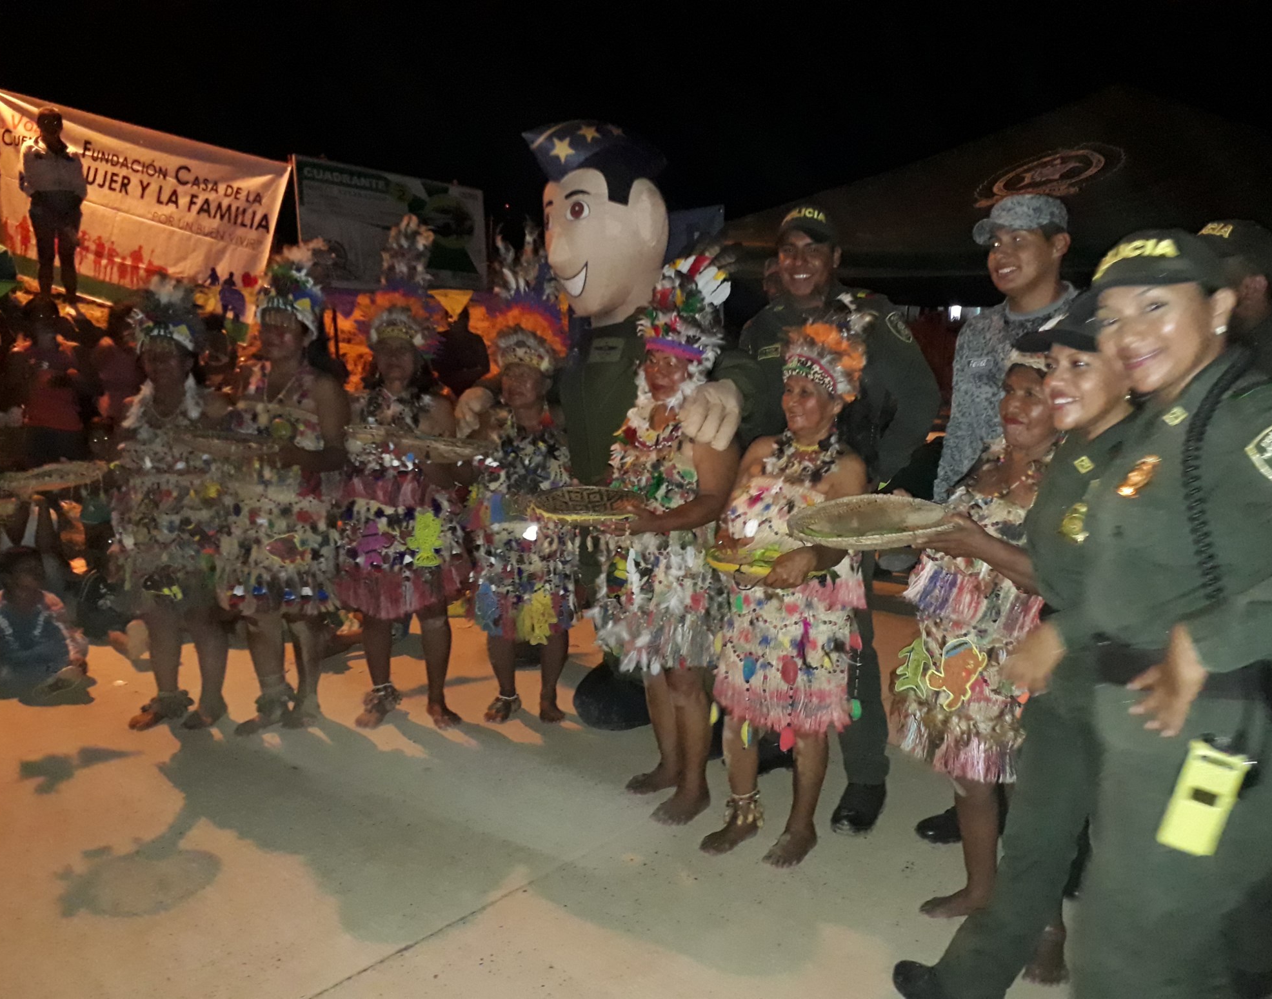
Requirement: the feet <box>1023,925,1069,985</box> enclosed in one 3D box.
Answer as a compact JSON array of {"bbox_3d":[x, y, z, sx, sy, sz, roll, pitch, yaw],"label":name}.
[{"bbox_3d":[0.998,1.079,2.518,0.090,0.100,0.215,7,15,25],"label":"feet"}]

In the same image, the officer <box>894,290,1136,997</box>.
[{"bbox_3d":[0.798,0.436,1.946,0.450,1.610,0.600,-11,17,-40],"label":"officer"}]

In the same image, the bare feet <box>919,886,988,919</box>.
[{"bbox_3d":[0.847,1.031,2.701,0.215,0.075,0.090,-3,10,-16],"label":"bare feet"}]

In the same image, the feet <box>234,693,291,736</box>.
[{"bbox_3d":[-1.368,0.797,3.799,0.225,0.105,0.090,-9,15,-41],"label":"feet"}]

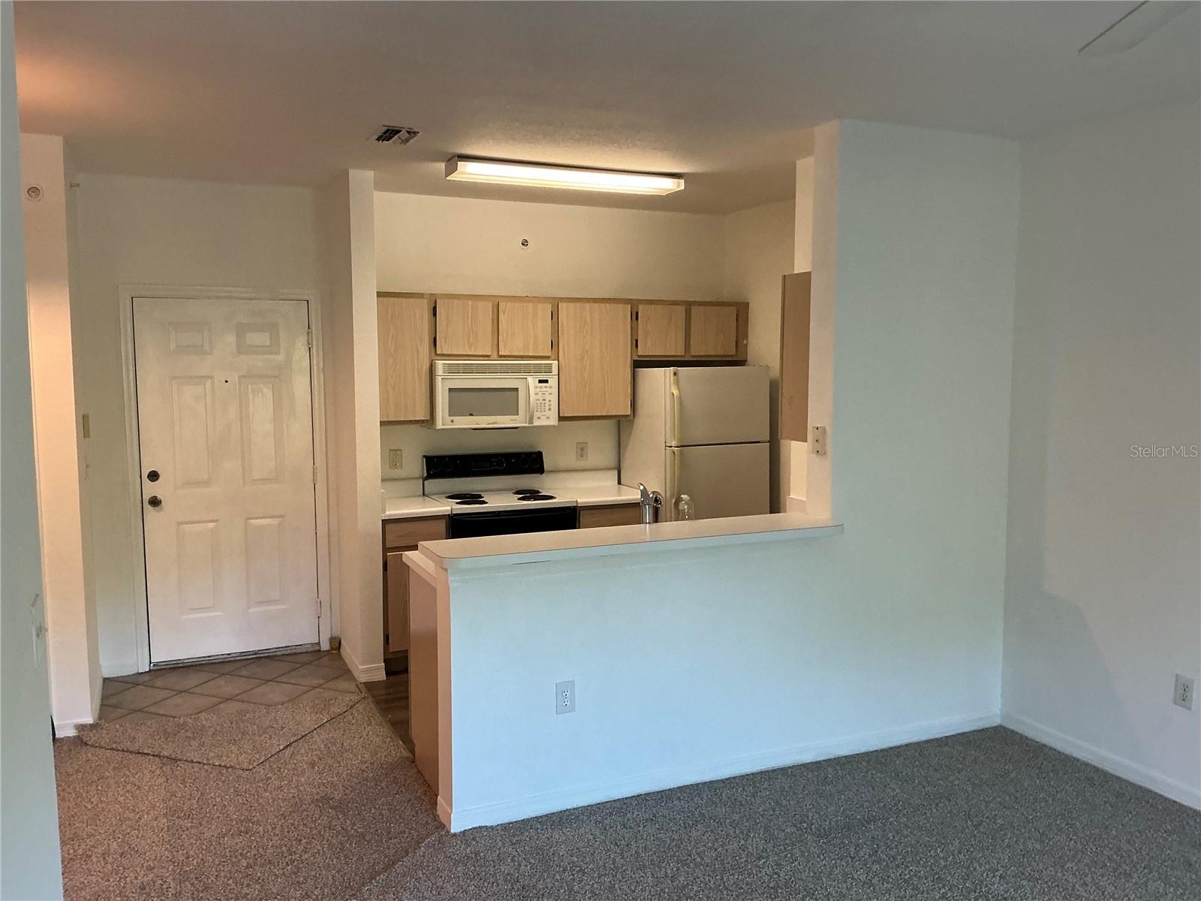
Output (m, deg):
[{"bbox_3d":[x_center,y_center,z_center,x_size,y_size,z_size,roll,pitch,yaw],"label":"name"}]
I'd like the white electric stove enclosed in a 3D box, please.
[{"bbox_3d":[-0.602,0.613,5.811,0.755,1.148,0.669,-2,6,-24],"label":"white electric stove"}]

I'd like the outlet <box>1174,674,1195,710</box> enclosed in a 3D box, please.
[{"bbox_3d":[2.251,0.934,3.752,0.010,0.117,0.071,-2,6,-24],"label":"outlet"}]

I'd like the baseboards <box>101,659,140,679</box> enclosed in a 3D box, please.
[{"bbox_3d":[-2.651,1.199,5.371,0.184,0.095,0.018,-2,6,-24],"label":"baseboards"}]

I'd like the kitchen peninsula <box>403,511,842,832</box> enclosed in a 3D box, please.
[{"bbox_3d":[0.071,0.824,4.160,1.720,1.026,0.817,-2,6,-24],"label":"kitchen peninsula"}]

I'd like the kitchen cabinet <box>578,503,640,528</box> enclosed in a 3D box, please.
[{"bbox_3d":[-0.015,0.726,6.139,0.540,0.868,0.612,-2,6,-24],"label":"kitchen cabinet"}]

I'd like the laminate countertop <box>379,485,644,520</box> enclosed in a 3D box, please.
[{"bbox_3d":[-0.532,0.297,5.860,1.698,0.040,0.637,-2,6,-24],"label":"laminate countertop"}]

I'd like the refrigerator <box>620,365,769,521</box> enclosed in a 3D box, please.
[{"bbox_3d":[0.608,0.308,6.278,0.697,1.675,0.730,-2,6,-24],"label":"refrigerator"}]

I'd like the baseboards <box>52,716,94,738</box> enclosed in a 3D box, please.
[{"bbox_3d":[-2.428,1.279,4.483,0.154,0.070,0.015,-2,6,-24],"label":"baseboards"}]

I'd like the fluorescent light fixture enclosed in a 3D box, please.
[{"bbox_3d":[-0.166,-1.410,5.008,1.235,0.075,0.213,-2,6,-24],"label":"fluorescent light fixture"}]

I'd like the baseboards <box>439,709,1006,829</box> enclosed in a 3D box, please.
[{"bbox_3d":[0.678,1.310,4.068,2.668,0.072,0.016,-2,6,-24],"label":"baseboards"}]

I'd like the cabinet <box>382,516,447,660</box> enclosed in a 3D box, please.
[{"bbox_3d":[-1.132,0.724,5.616,0.379,0.776,0.632,-2,6,-24],"label":"cabinet"}]

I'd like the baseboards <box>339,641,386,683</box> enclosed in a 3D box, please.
[{"bbox_3d":[-1.371,1.178,5.566,0.158,0.088,0.683,-2,6,-24],"label":"baseboards"}]

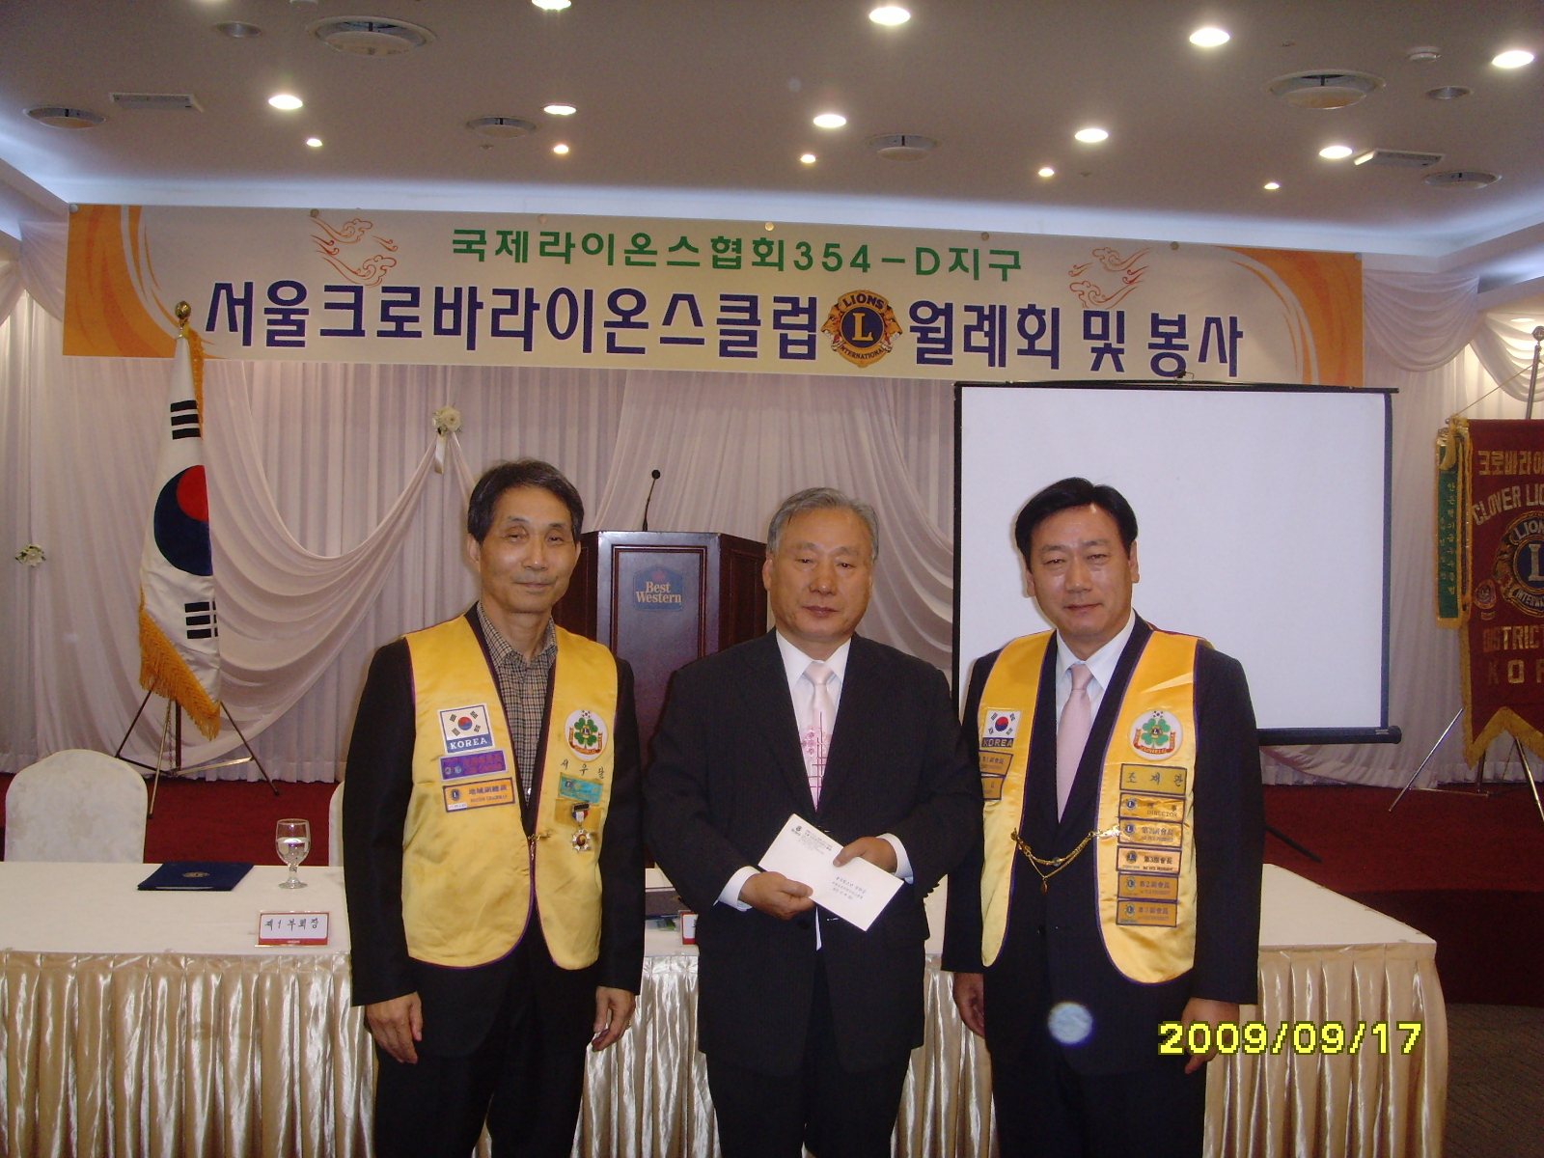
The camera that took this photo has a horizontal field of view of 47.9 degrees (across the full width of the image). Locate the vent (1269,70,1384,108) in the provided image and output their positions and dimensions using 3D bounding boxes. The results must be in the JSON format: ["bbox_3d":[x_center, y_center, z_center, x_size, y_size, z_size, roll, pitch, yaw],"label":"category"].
[{"bbox_3d":[1.893,-1.670,5.939,0.400,0.080,0.400,1,1,-6],"label":"vent"}]

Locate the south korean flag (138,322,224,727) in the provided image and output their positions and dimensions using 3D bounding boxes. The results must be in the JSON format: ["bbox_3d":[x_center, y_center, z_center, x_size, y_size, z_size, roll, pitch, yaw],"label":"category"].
[{"bbox_3d":[-2.506,-0.194,7.360,0.360,1.740,0.250,1,1,-6],"label":"south korean flag"}]

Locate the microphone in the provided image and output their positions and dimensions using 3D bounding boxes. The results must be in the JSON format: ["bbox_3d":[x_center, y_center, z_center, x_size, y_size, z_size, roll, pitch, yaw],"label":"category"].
[{"bbox_3d":[-0.428,-0.269,6.200,0.060,0.250,0.120,1,1,-6],"label":"microphone"}]

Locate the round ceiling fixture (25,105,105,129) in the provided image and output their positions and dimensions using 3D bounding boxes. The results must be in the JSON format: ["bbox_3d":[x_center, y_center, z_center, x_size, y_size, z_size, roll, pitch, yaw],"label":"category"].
[{"bbox_3d":[-2.905,-1.899,7.150,0.310,0.040,0.310,1,1,0],"label":"round ceiling fixture"}]

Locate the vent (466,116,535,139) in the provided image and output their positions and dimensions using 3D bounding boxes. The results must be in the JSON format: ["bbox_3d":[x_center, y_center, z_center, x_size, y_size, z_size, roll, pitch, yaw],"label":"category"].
[{"bbox_3d":[-1.058,-1.766,6.811,0.280,0.070,0.280,1,1,-6],"label":"vent"}]

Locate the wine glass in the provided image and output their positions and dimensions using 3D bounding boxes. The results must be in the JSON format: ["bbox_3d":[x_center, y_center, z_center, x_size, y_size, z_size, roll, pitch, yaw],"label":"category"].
[{"bbox_3d":[-1.082,0.621,3.930,0.077,0.155,0.077,1,1,-6],"label":"wine glass"}]

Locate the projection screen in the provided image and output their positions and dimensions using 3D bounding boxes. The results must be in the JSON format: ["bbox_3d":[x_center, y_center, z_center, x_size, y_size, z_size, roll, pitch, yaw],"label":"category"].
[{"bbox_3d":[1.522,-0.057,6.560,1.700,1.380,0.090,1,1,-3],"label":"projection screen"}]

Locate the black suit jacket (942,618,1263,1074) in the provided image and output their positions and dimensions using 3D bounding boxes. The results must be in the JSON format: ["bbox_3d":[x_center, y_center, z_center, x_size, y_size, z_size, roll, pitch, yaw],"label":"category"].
[{"bbox_3d":[0.520,0.406,2.740,0.500,0.695,0.280,2,1,27],"label":"black suit jacket"}]

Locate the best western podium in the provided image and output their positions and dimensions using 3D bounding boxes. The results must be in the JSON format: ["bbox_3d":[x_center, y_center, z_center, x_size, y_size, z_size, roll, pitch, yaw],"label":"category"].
[{"bbox_3d":[-0.402,0.430,6.201,0.780,1.184,0.500,1,1,-6],"label":"best western podium"}]

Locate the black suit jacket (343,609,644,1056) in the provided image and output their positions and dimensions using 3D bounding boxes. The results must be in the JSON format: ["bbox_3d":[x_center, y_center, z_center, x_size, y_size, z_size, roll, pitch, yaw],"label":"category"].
[{"bbox_3d":[-0.452,0.400,2.820,0.490,0.700,0.270,1,1,-25],"label":"black suit jacket"}]

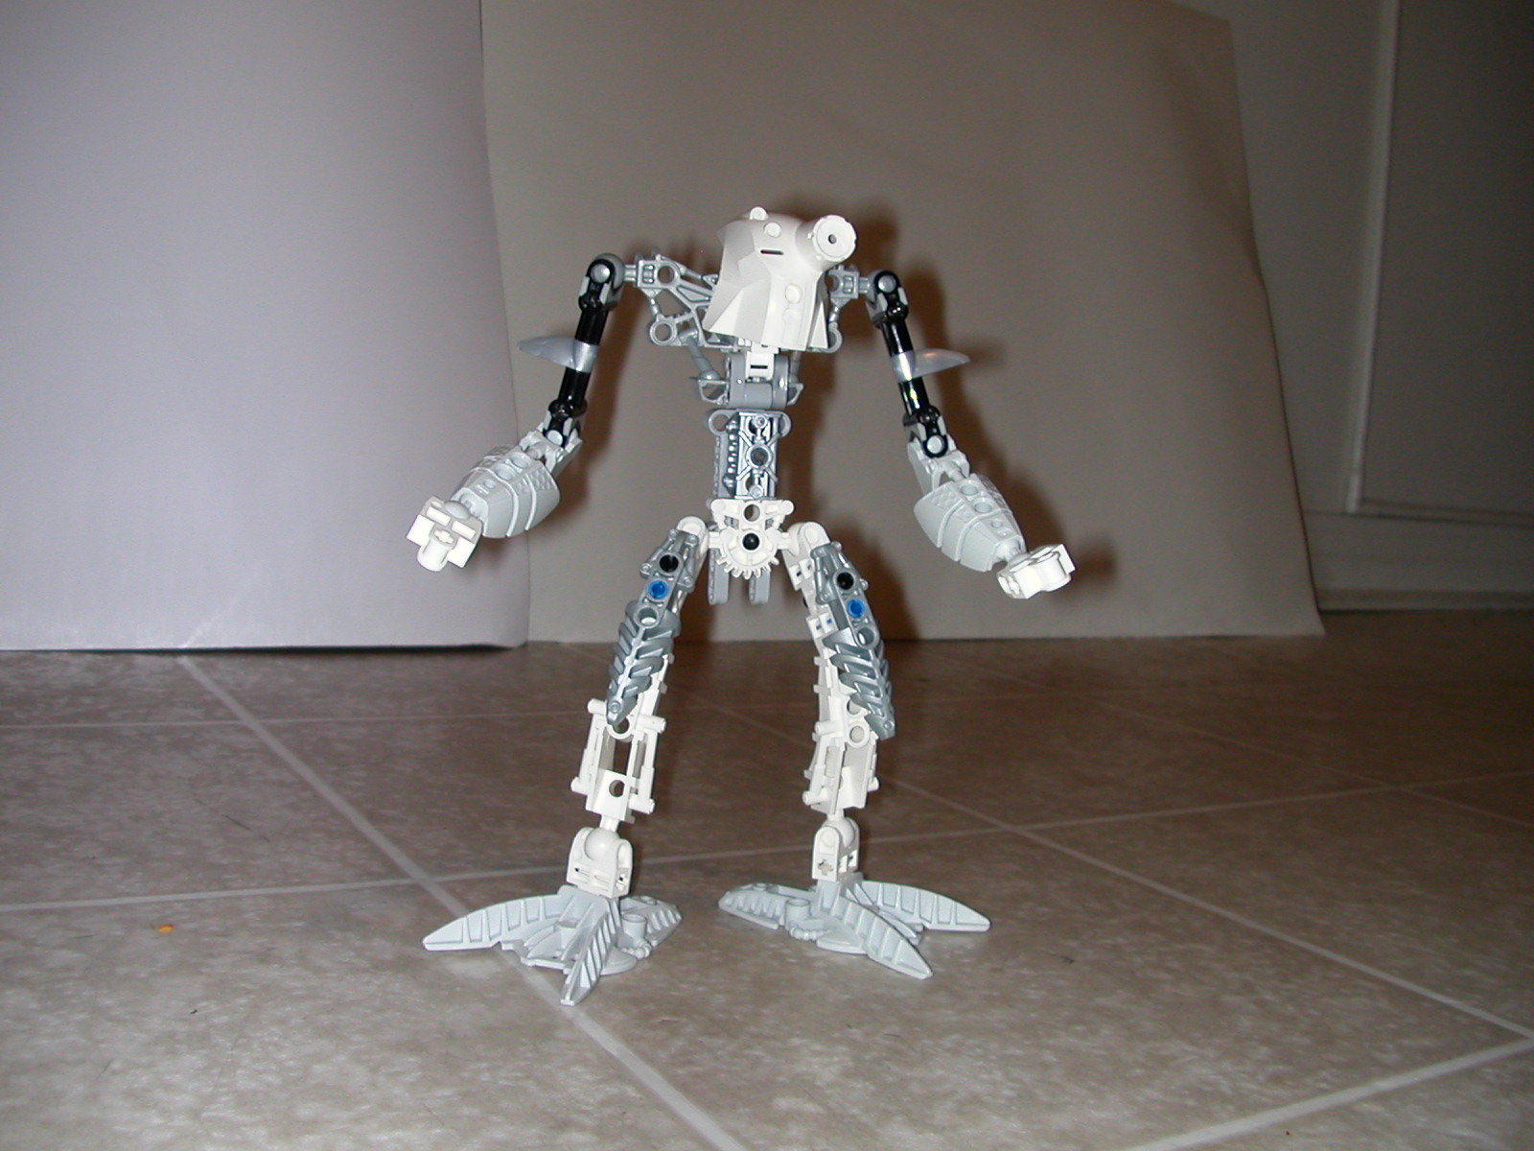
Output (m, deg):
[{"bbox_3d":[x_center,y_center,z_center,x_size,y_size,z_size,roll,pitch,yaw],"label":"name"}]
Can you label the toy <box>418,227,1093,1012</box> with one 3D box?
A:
[{"bbox_3d":[-0.010,0.003,0.446,0.183,0.205,0.080,2,6,-18],"label":"toy"}]

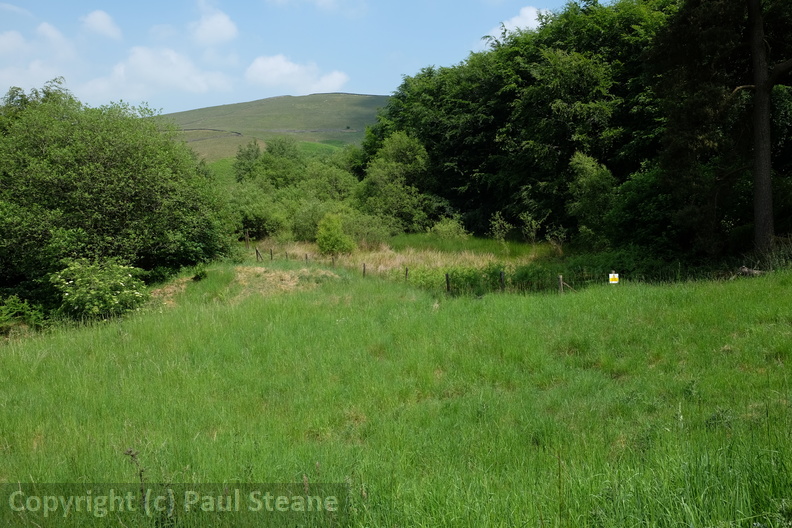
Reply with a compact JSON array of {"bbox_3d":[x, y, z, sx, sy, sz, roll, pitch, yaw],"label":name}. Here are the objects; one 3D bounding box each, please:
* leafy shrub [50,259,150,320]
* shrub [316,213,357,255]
[{"bbox_3d":[-9.104,0.816,18.300,2.900,2.000,2.600,0,0,0],"label":"leafy shrub"},{"bbox_3d":[-3.806,-1.951,38.000,2.550,2.700,2.400,0,0,0],"label":"shrub"}]

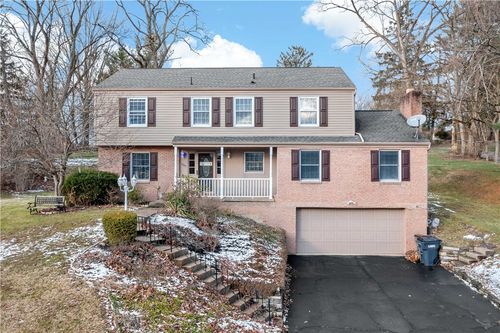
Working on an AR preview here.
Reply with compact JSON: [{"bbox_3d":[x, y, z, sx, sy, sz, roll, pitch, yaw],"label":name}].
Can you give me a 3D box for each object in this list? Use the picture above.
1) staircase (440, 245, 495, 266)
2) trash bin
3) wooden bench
[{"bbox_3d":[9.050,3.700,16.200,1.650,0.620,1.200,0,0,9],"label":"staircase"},{"bbox_3d":[7.330,3.490,16.030,0.820,1.110,0.700,0,0,-9],"label":"trash bin"},{"bbox_3d":[-8.960,1.725,17.180,1.330,0.770,0.600,0,0,0],"label":"wooden bench"}]

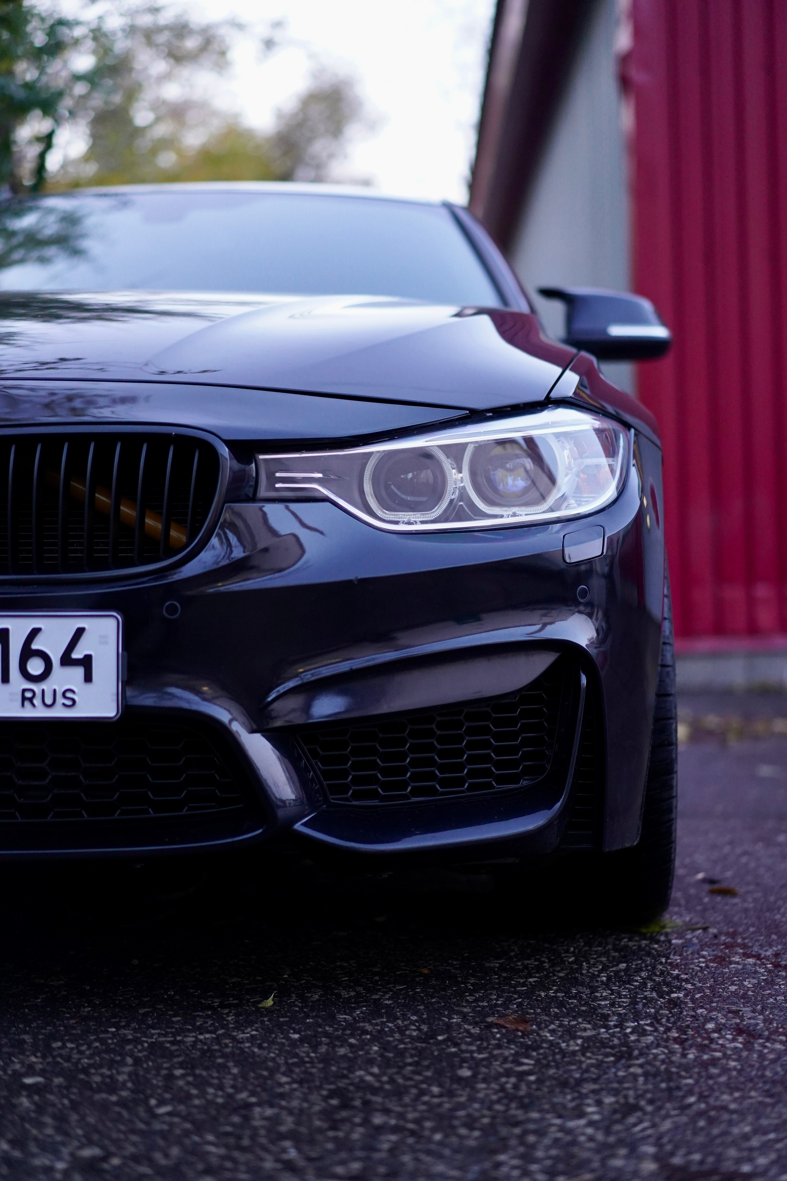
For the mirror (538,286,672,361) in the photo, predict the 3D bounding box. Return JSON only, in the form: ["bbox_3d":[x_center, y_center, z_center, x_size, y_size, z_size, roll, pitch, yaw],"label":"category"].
[{"bbox_3d":[0.416,-0.526,3.550,0.262,0.146,0.160,-1,-2,3],"label":"mirror"}]

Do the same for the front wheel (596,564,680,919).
[{"bbox_3d":[0.273,0.156,2.630,0.235,0.660,0.660,-1,-2,4],"label":"front wheel"}]

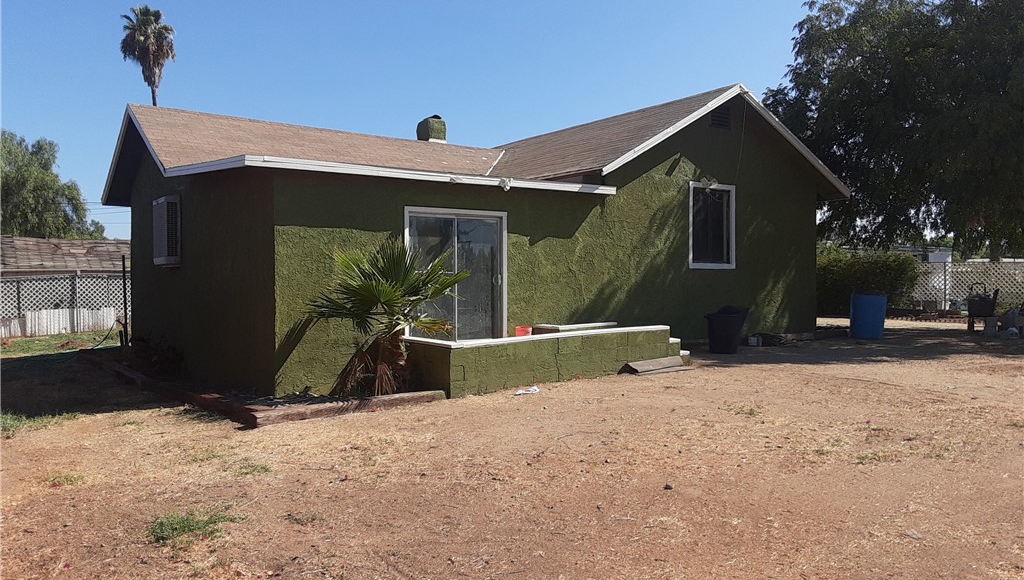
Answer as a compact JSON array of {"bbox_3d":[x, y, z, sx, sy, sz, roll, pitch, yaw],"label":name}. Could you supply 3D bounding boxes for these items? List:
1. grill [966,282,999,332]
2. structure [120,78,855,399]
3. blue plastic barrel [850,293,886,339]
[{"bbox_3d":[9.956,0.370,16.900,0.650,1.030,0.520,0,1,27],"label":"grill"},{"bbox_3d":[-1.027,-1.271,17.379,12.582,5.119,10.588,-1,1,-35],"label":"structure"},{"bbox_3d":[7.192,0.520,16.100,0.700,0.900,0.700,-1,1,-35],"label":"blue plastic barrel"}]

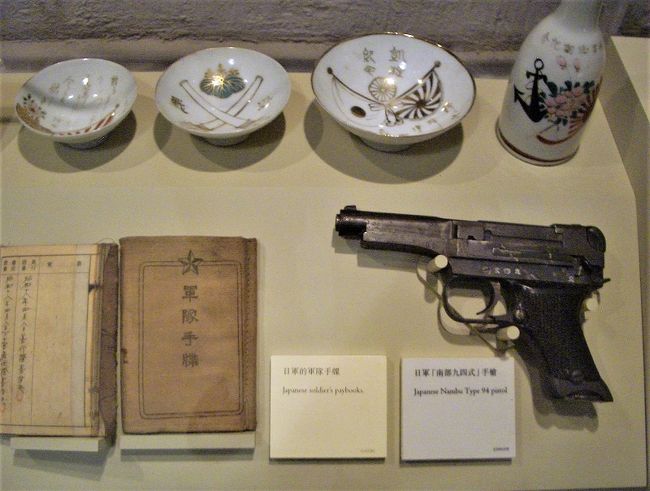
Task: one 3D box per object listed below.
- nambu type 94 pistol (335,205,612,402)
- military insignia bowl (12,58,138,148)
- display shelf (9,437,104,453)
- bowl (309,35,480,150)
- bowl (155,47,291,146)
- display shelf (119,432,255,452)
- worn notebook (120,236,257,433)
[{"bbox_3d":[0.102,0.039,0.448,0.195,0.030,0.117,5,83,-1],"label":"nambu type 94 pistol"},{"bbox_3d":[-0.179,-0.097,0.490,0.086,0.035,0.086,0,52,-1],"label":"military insignia bowl"},{"bbox_3d":[-0.176,0.131,0.439,0.058,0.018,0.009,0,83,-1],"label":"display shelf"},{"bbox_3d":[0.049,-0.104,0.495,0.117,0.045,0.117,0,52,-1],"label":"bowl"},{"bbox_3d":[-0.074,-0.103,0.495,0.098,0.038,0.098,0,52,-1],"label":"bowl"},{"bbox_3d":[-0.091,0.131,0.444,0.089,0.014,0.010,0,83,-1],"label":"display shelf"},{"bbox_3d":[-0.094,0.062,0.453,0.093,0.010,0.131,0,83,-1],"label":"worn notebook"}]

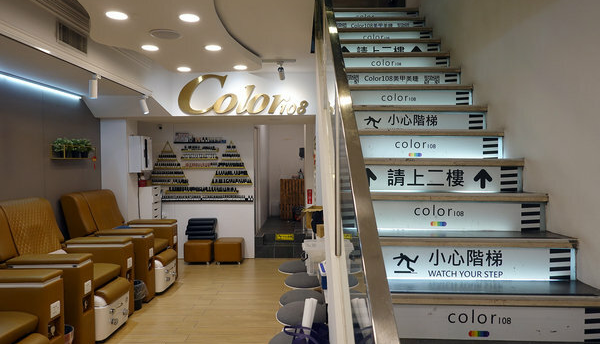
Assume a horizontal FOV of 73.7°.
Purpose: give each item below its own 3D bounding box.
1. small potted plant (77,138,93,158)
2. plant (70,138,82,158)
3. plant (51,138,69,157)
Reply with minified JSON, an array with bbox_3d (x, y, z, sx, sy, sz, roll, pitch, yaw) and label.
[{"bbox_3d":[-2.932,-0.320,5.450,0.170,0.260,0.170,0,1,1],"label":"small potted plant"},{"bbox_3d":[-2.933,-0.308,5.250,0.160,0.250,0.160,0,1,1],"label":"plant"},{"bbox_3d":[-2.970,-0.293,4.950,0.170,0.250,0.170,0,1,1],"label":"plant"}]

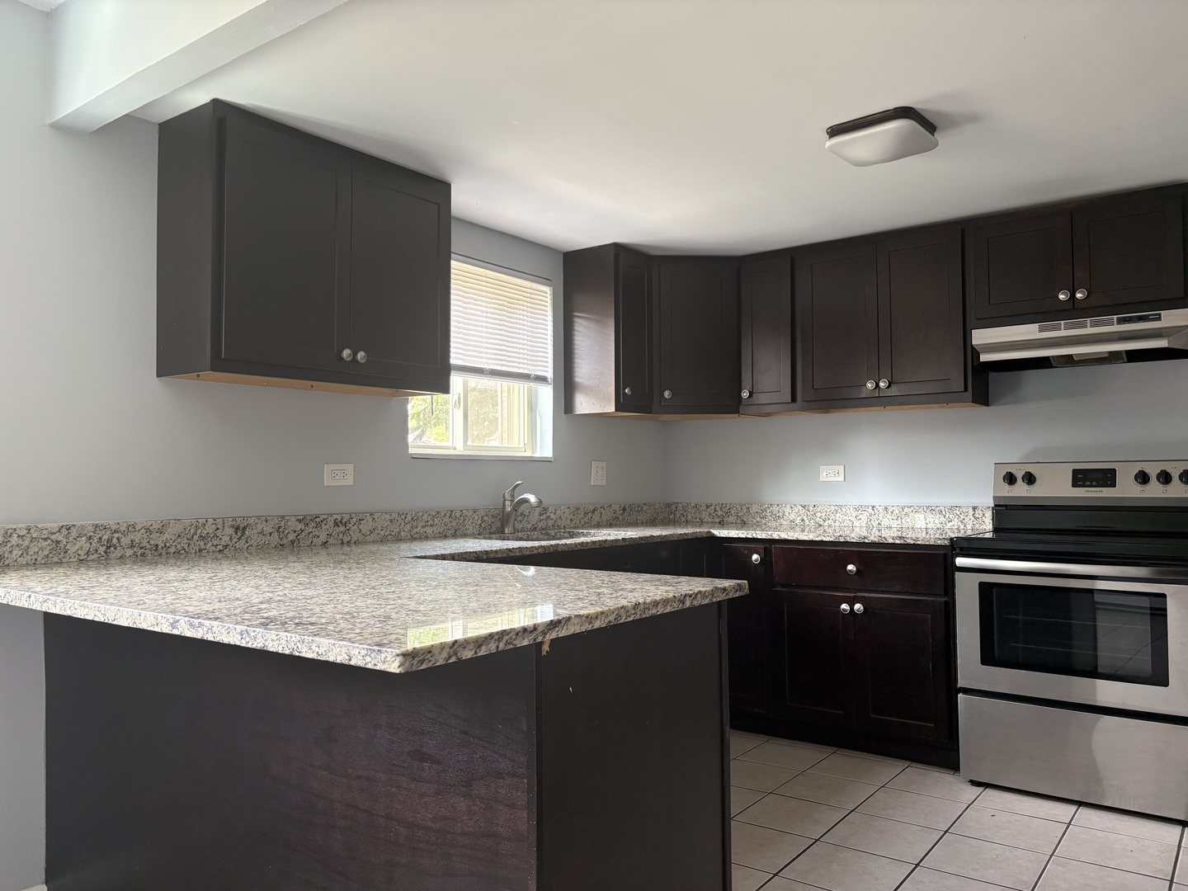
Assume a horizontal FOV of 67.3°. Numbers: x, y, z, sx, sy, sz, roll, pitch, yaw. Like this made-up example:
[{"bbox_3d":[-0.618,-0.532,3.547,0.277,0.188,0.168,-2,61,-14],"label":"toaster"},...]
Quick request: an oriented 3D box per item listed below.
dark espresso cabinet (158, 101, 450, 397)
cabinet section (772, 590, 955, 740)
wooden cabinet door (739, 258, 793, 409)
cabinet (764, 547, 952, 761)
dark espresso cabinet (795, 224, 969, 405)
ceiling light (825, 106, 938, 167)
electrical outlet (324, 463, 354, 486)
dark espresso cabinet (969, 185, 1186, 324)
[{"bbox_3d":[-0.905,-0.577,2.949,0.320,0.766,0.913,-2,-3,37],"label":"dark espresso cabinet"},{"bbox_3d":[1.250,0.894,3.914,0.749,0.549,0.602,-2,-3,37],"label":"cabinet section"},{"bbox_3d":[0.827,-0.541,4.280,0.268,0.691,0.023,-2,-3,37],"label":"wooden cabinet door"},{"bbox_3d":[1.250,0.843,3.868,0.767,0.882,0.630,-2,-3,37],"label":"cabinet"},{"bbox_3d":[1.339,-0.544,4.044,0.767,0.766,0.320,-2,-3,37],"label":"dark espresso cabinet"},{"bbox_3d":[0.888,-0.937,2.756,0.285,0.073,0.282,-2,-3,37],"label":"ceiling light"},{"bbox_3d":[-0.904,0.105,3.180,0.009,0.077,0.124,-2,-3,37],"label":"electrical outlet"},{"bbox_3d":[1.949,-0.715,3.589,0.762,0.462,0.320,-2,-3,37],"label":"dark espresso cabinet"}]

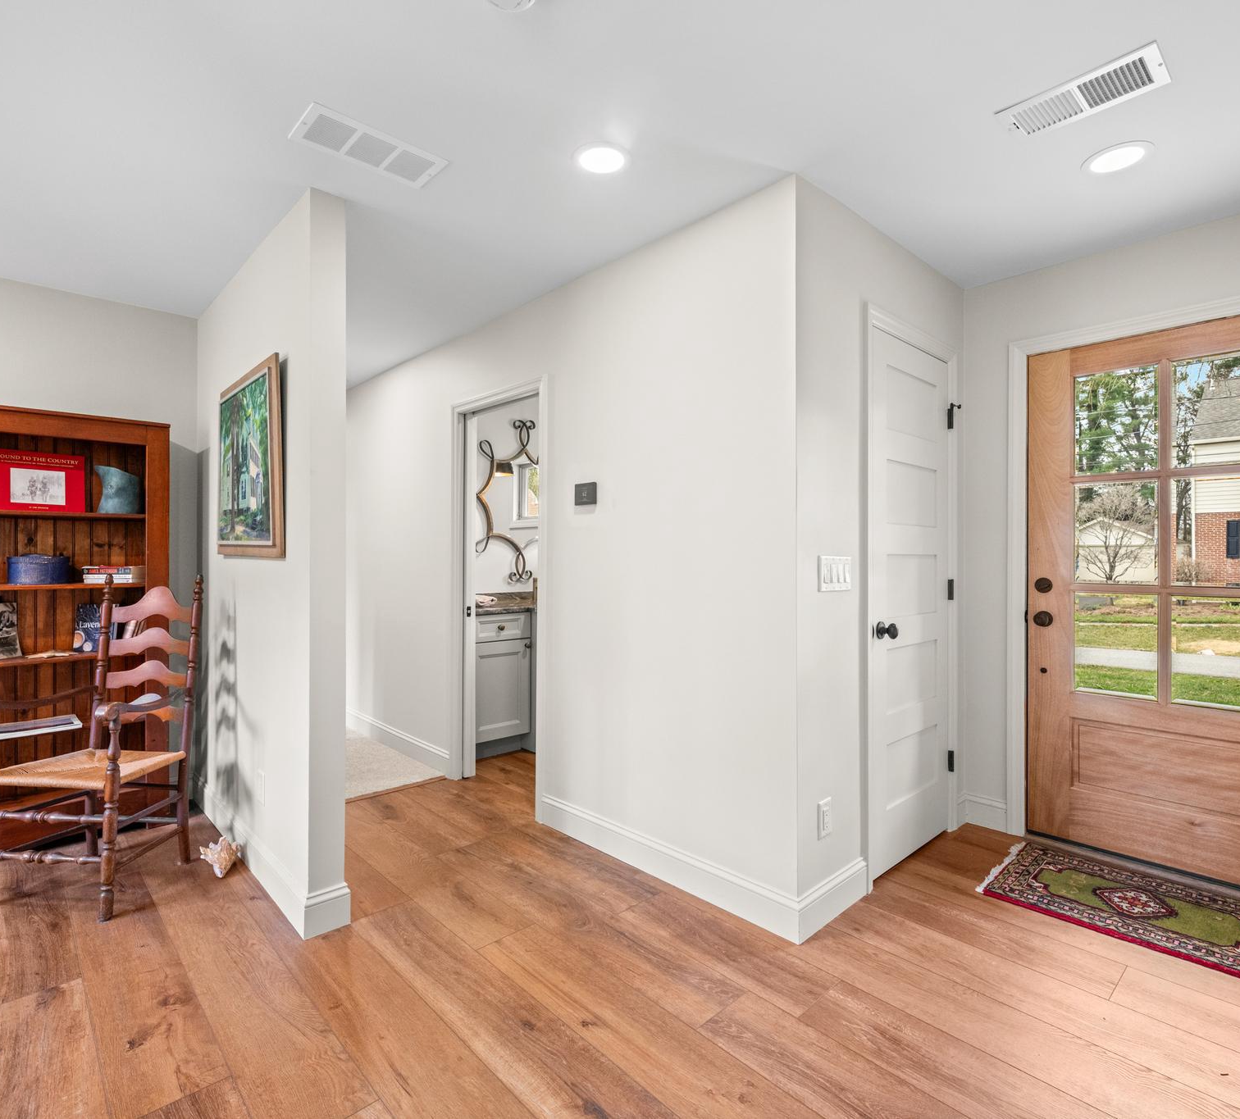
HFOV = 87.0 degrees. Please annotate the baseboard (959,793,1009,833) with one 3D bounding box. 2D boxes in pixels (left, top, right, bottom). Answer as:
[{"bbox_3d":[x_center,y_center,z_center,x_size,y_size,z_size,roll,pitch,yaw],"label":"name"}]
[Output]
[{"bbox_3d":[1.649,1.137,2.936,0.016,0.140,0.185,0,0,-43],"label":"baseboard"}]

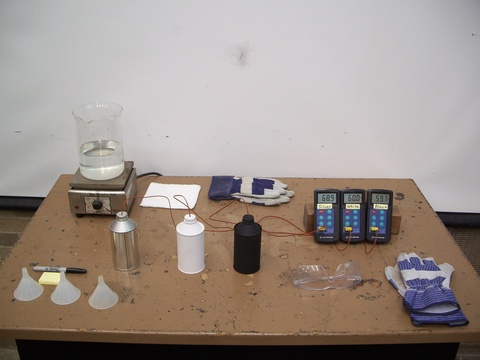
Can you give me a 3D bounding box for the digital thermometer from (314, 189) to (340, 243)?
[{"bbox_3d":[0.236,0.098,1.396,0.068,0.143,0.030,1,1,1],"label":"digital thermometer"}]

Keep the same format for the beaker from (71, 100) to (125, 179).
[{"bbox_3d":[-0.398,-0.103,1.459,0.137,0.191,0.149,0,26,-3],"label":"beaker"}]

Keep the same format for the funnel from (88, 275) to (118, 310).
[{"bbox_3d":[-0.312,0.248,1.176,0.068,0.068,0.068,1,27,0],"label":"funnel"}]

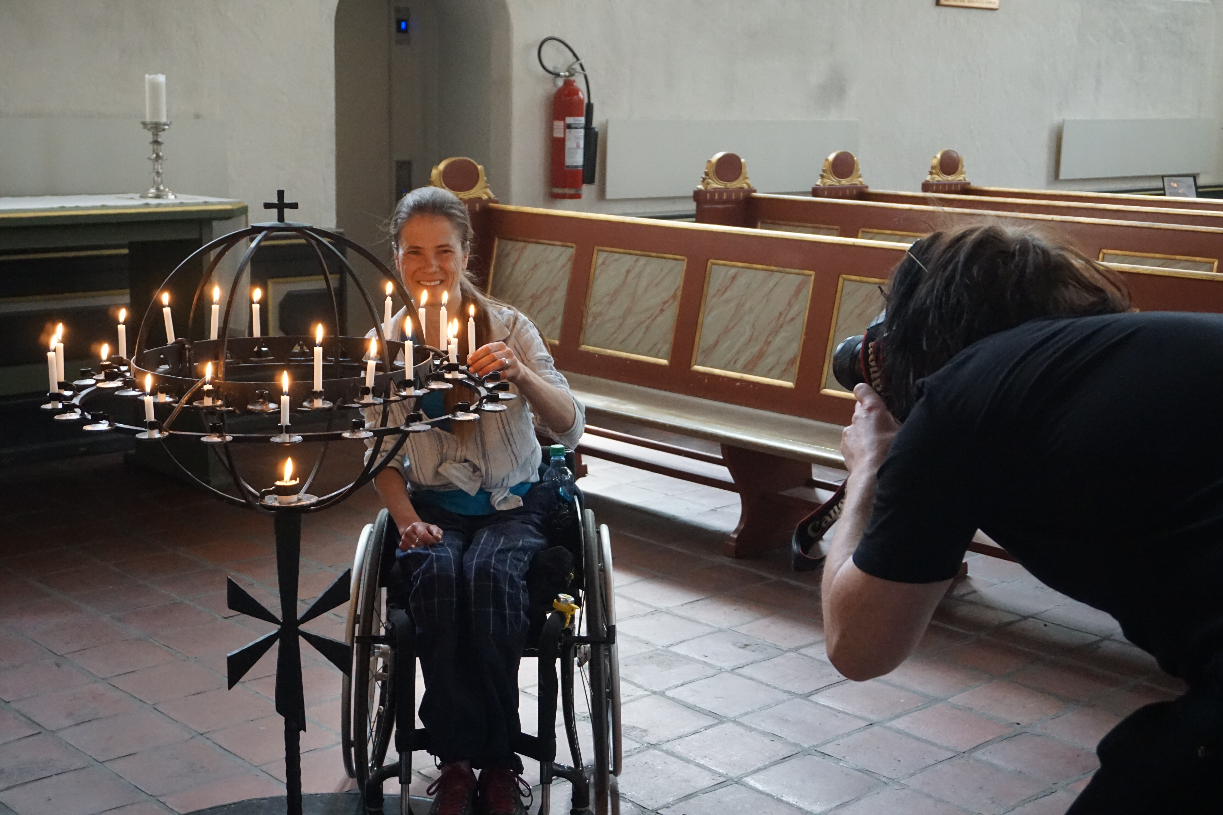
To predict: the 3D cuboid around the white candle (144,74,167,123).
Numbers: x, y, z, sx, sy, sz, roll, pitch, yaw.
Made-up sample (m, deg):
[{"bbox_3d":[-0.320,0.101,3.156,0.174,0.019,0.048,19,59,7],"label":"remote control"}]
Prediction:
[{"bbox_3d":[-1.732,-1.177,6.200,0.076,0.188,0.076,-8,14,-43],"label":"white candle"}]

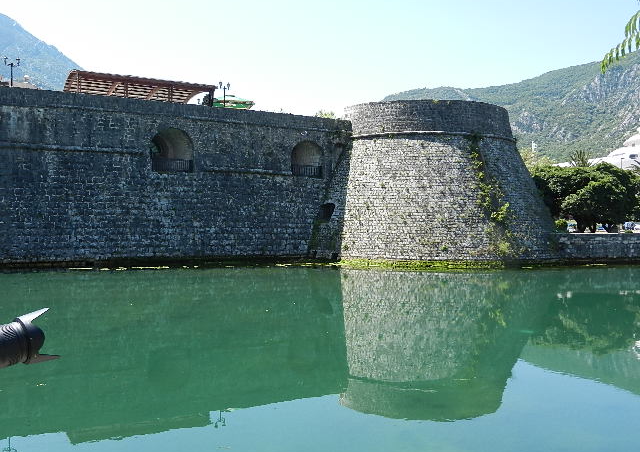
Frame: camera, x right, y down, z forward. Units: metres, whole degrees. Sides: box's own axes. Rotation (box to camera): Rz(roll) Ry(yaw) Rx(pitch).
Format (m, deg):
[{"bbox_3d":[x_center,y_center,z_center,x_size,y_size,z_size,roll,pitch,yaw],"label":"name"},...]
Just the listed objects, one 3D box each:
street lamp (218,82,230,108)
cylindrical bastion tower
[{"bbox_3d":[-7.907,-9.872,50.688,1.000,3.900,0.400,0,1,-26],"label":"street lamp"},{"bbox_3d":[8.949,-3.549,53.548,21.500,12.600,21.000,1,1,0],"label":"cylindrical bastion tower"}]

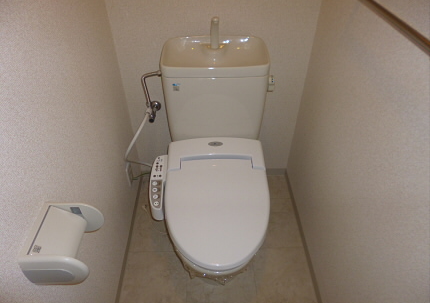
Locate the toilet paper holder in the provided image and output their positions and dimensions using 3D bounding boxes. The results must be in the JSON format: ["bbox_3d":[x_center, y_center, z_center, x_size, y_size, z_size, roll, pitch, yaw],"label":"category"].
[{"bbox_3d":[-0.342,0.214,0.701,0.127,0.106,0.148,-1,42,-1],"label":"toilet paper holder"}]

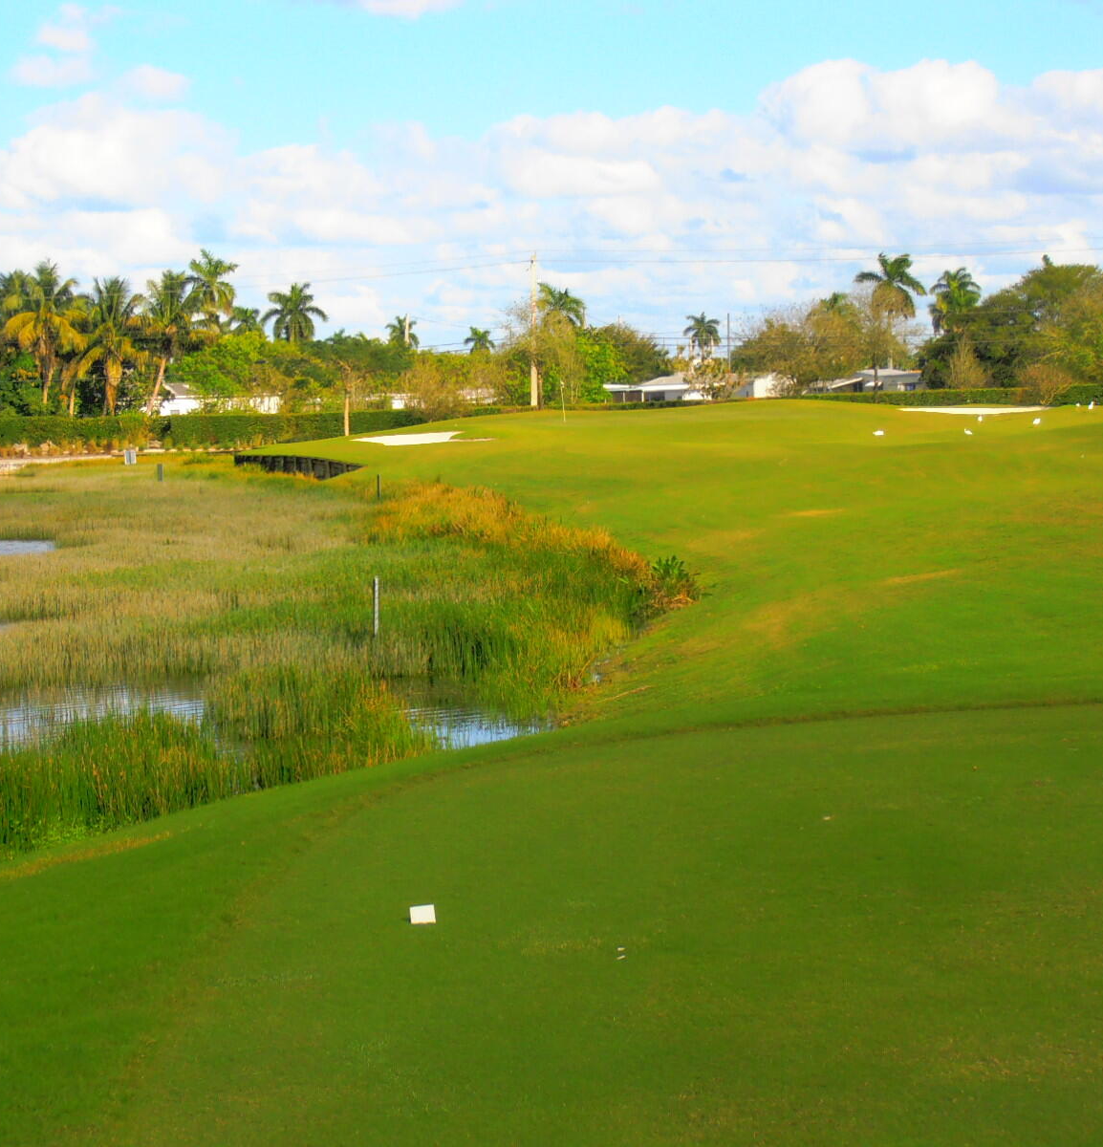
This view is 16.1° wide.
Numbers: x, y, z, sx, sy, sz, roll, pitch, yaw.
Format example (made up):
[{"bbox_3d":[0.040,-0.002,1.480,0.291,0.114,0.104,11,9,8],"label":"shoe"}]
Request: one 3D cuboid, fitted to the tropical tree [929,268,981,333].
[{"bbox_3d":[28.565,-15.800,275.259,4.300,11.600,4.080,0,3,0],"label":"tropical tree"}]

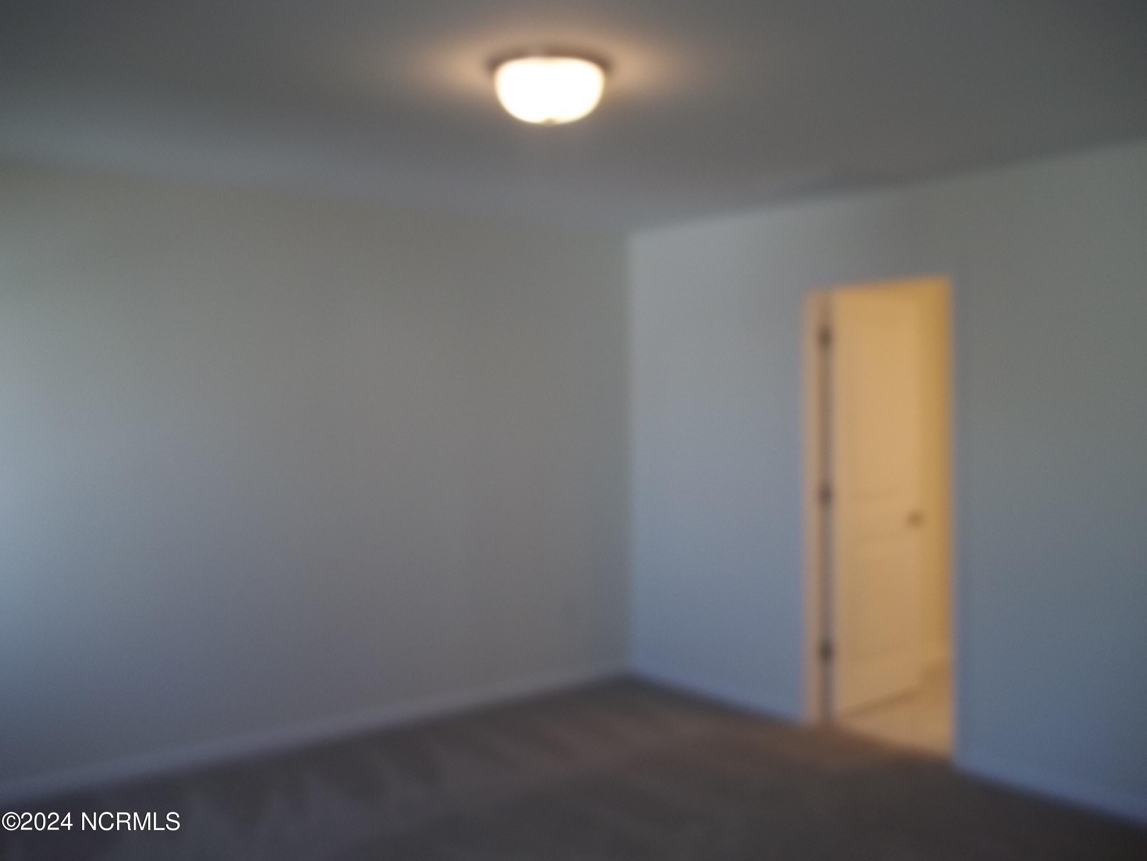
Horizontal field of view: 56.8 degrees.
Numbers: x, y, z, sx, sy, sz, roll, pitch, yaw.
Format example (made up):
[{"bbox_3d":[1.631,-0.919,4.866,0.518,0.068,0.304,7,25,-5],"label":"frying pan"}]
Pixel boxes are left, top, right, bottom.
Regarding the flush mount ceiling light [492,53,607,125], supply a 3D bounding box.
[{"bbox_3d":[-0.066,-0.920,2.898,0.335,0.160,0.335,0,2,0],"label":"flush mount ceiling light"}]

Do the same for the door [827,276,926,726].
[{"bbox_3d":[1.507,0.350,5.296,0.760,2.020,0.040,-1,2,-39],"label":"door"}]

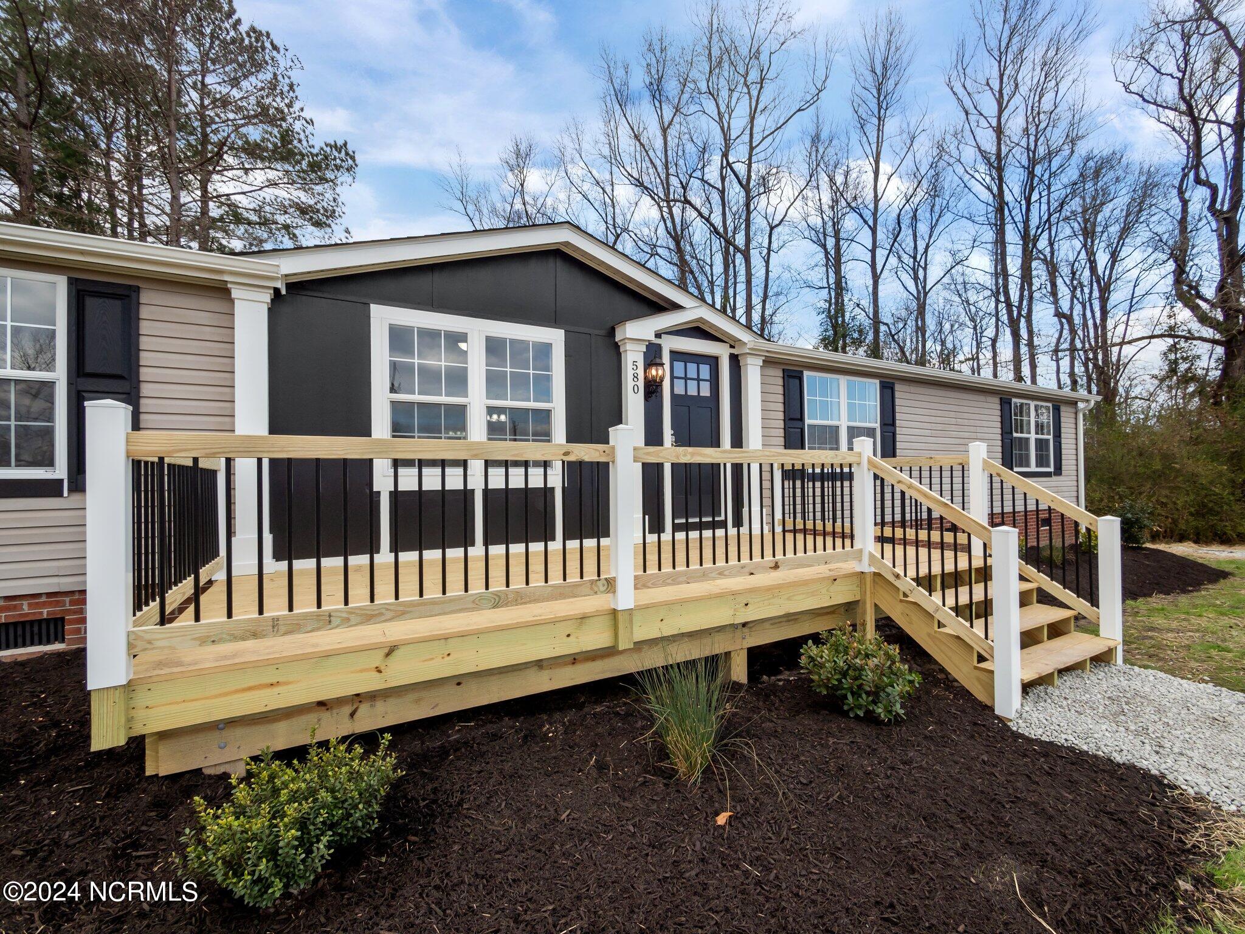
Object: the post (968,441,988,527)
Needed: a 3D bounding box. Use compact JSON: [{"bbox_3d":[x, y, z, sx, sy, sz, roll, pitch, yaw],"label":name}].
[{"bbox_3d":[3.416,0.308,4.833,0.108,1.091,0.108,0,-1,-29],"label":"post"}]

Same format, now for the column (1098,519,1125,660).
[{"bbox_3d":[3.805,0.968,3.927,0.108,1.175,0.108,0,-1,-29],"label":"column"}]

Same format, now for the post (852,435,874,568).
[{"bbox_3d":[1.817,0.285,3.794,0.103,0.998,0.104,0,-1,-28],"label":"post"}]

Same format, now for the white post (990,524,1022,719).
[{"bbox_3d":[2.415,0.964,3.171,0.108,1.179,0.108,0,-1,-29],"label":"white post"}]

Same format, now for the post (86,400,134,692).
[{"bbox_3d":[-1.849,0.270,1.829,0.102,1.025,0.100,0,-1,-28],"label":"post"}]

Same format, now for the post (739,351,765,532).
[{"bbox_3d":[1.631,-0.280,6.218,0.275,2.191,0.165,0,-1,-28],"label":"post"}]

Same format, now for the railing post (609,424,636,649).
[{"bbox_3d":[-0.005,0.398,2.970,0.108,1.301,0.108,0,-1,-29],"label":"railing post"}]

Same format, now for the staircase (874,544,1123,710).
[{"bbox_3d":[2.740,1.123,3.721,1.510,0.679,0.960,0,-1,-28],"label":"staircase"}]

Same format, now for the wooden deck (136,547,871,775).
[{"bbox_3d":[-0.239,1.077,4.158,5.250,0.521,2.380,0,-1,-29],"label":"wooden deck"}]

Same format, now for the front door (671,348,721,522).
[{"bbox_3d":[0.910,-0.364,6.277,0.850,2.050,0.060,0,-1,-29],"label":"front door"}]

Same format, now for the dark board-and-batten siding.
[{"bbox_3d":[-1.094,-0.721,4.852,3.790,2.960,0.110,0,-1,-28],"label":"dark board-and-batten siding"}]

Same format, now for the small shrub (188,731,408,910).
[{"bbox_3d":[-1.103,1.166,1.725,0.630,0.385,0.460,0,-1,-28],"label":"small shrub"}]

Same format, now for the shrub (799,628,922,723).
[{"bbox_3d":[1.538,1.340,3.250,0.740,0.520,0.700,0,-1,-29],"label":"shrub"}]

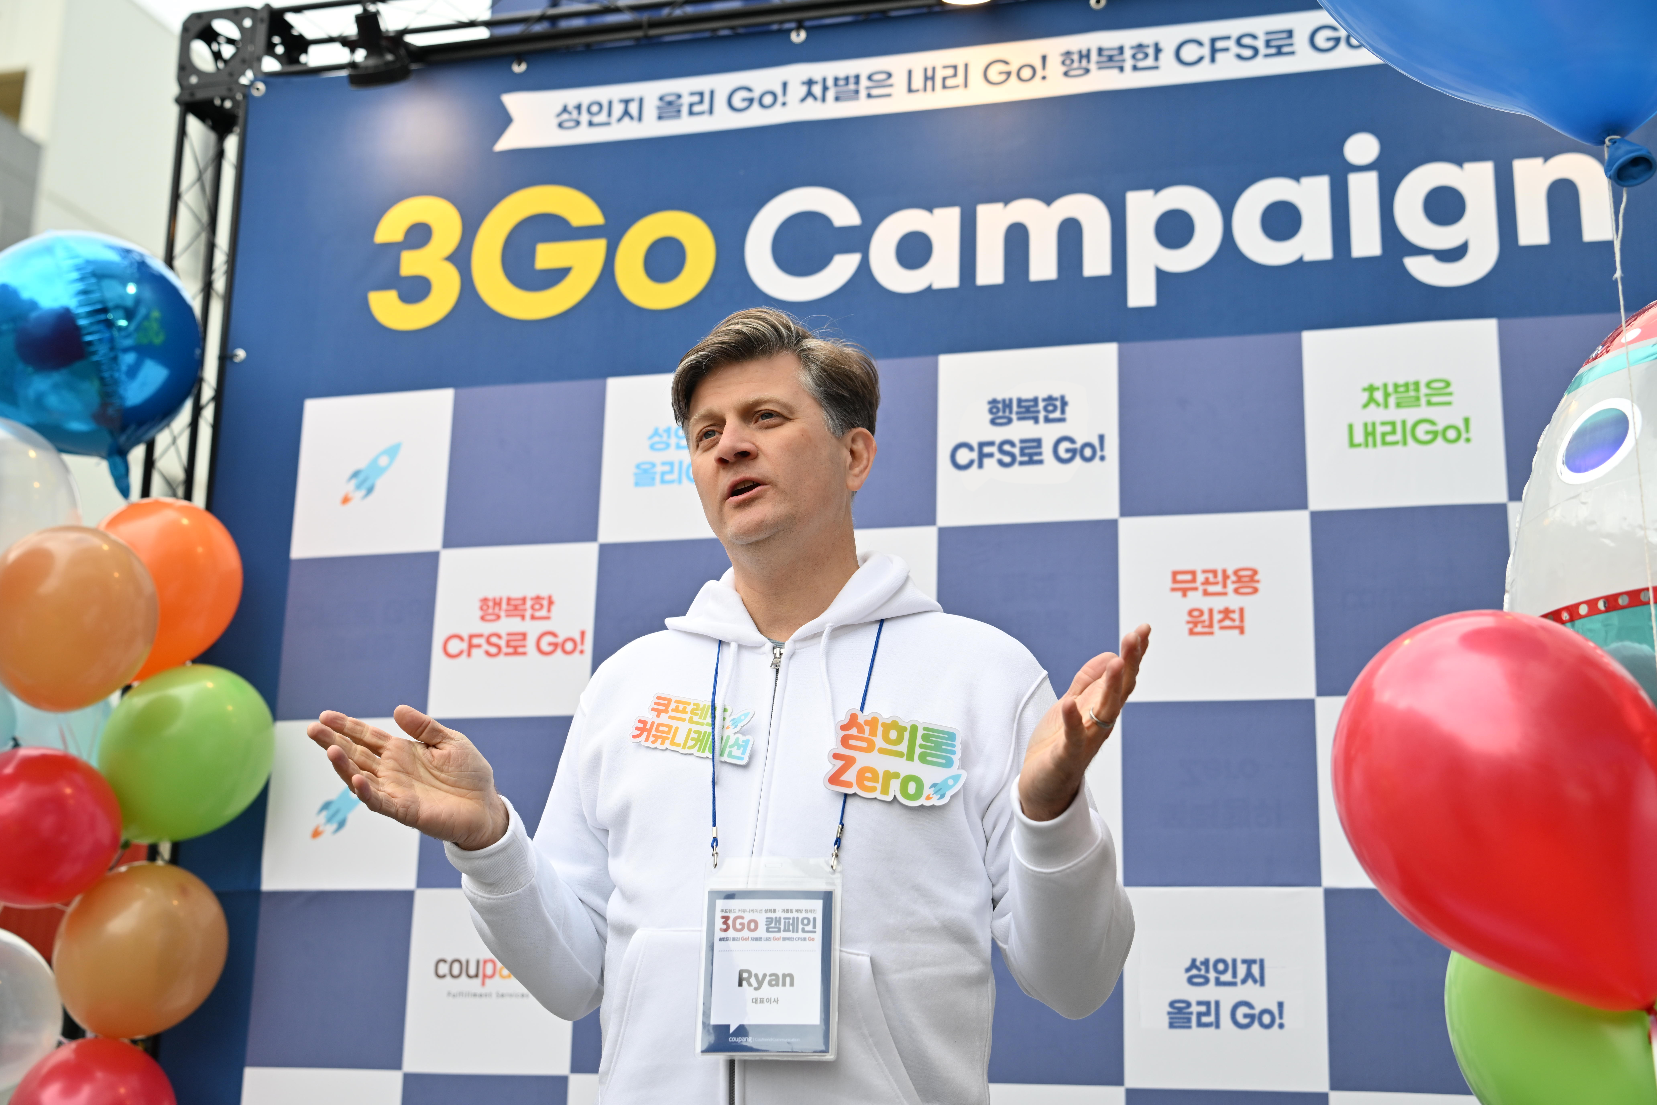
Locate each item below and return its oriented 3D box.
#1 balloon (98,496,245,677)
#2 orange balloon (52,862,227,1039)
[{"bbox_3d":[-1.066,0.060,3.100,0.250,0.285,0.250,1,-14,0],"label":"balloon"},{"bbox_3d":[-1.051,0.607,2.950,0.262,0.272,0.262,1,-14,0],"label":"orange balloon"}]

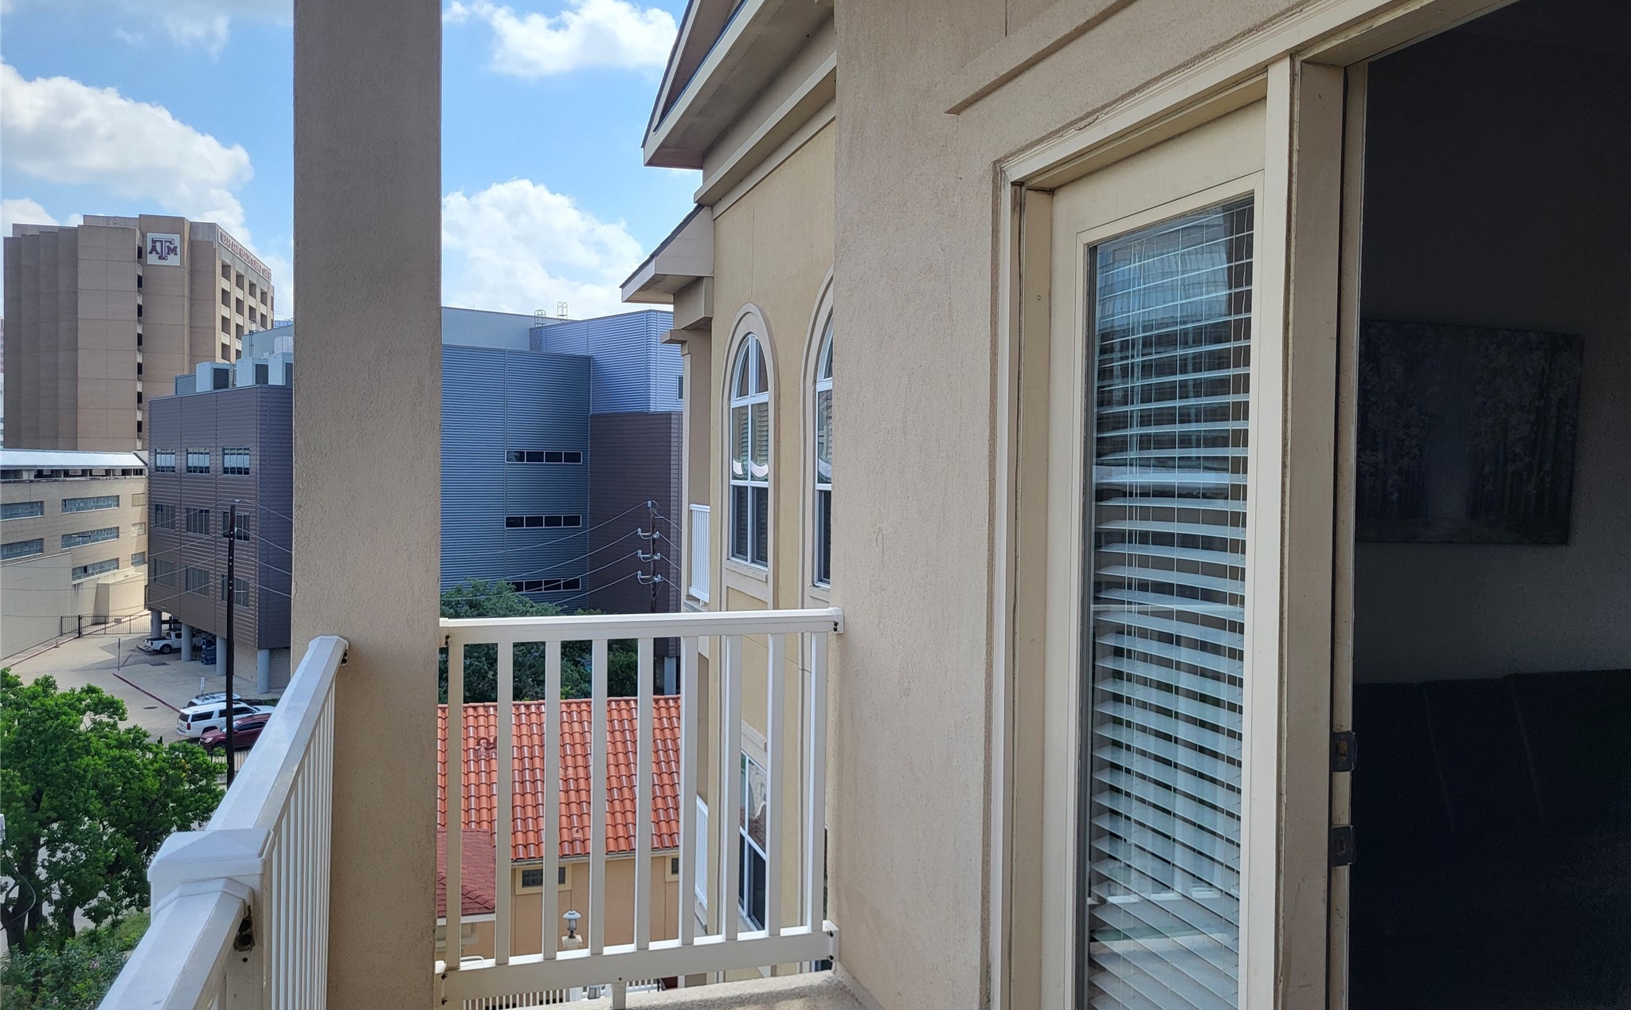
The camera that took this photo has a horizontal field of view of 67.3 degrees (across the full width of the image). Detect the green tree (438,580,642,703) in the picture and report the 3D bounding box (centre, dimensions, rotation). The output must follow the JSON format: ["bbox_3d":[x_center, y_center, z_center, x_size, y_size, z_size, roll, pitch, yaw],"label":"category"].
[{"bbox_3d":[-17.600,9.074,74.000,13.000,9.000,11.000,0,1,-13],"label":"green tree"}]

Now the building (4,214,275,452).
[{"bbox_3d":[-108.300,-16.655,196.400,29.500,52.600,49.000,0,1,-13],"label":"building"}]

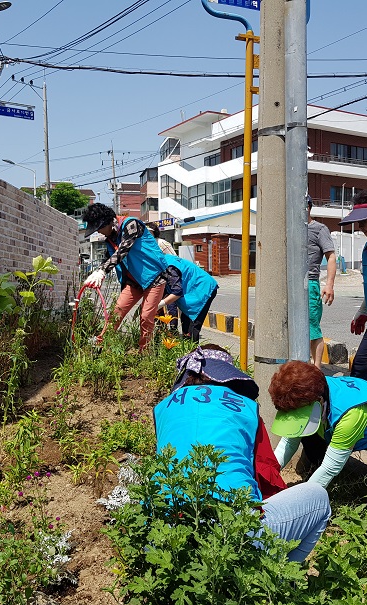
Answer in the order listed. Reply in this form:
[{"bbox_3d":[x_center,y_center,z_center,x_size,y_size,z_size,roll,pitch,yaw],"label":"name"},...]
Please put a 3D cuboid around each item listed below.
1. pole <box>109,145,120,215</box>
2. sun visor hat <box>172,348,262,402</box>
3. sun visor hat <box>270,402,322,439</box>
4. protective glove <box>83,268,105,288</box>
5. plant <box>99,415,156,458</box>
[{"bbox_3d":[-5.921,-8.495,52.000,1.000,10.600,0.800,0,1,0],"label":"pole"},{"bbox_3d":[0.143,0.303,2.550,0.290,0.170,0.310,-10,-32,30],"label":"sun visor hat"},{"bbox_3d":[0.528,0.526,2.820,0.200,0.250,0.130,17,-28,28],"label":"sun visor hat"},{"bbox_3d":[-0.738,-0.194,5.000,0.120,0.200,0.100,27,-27,36],"label":"protective glove"},{"bbox_3d":[-0.316,0.756,3.420,0.330,0.240,0.290,0,1,0],"label":"plant"}]

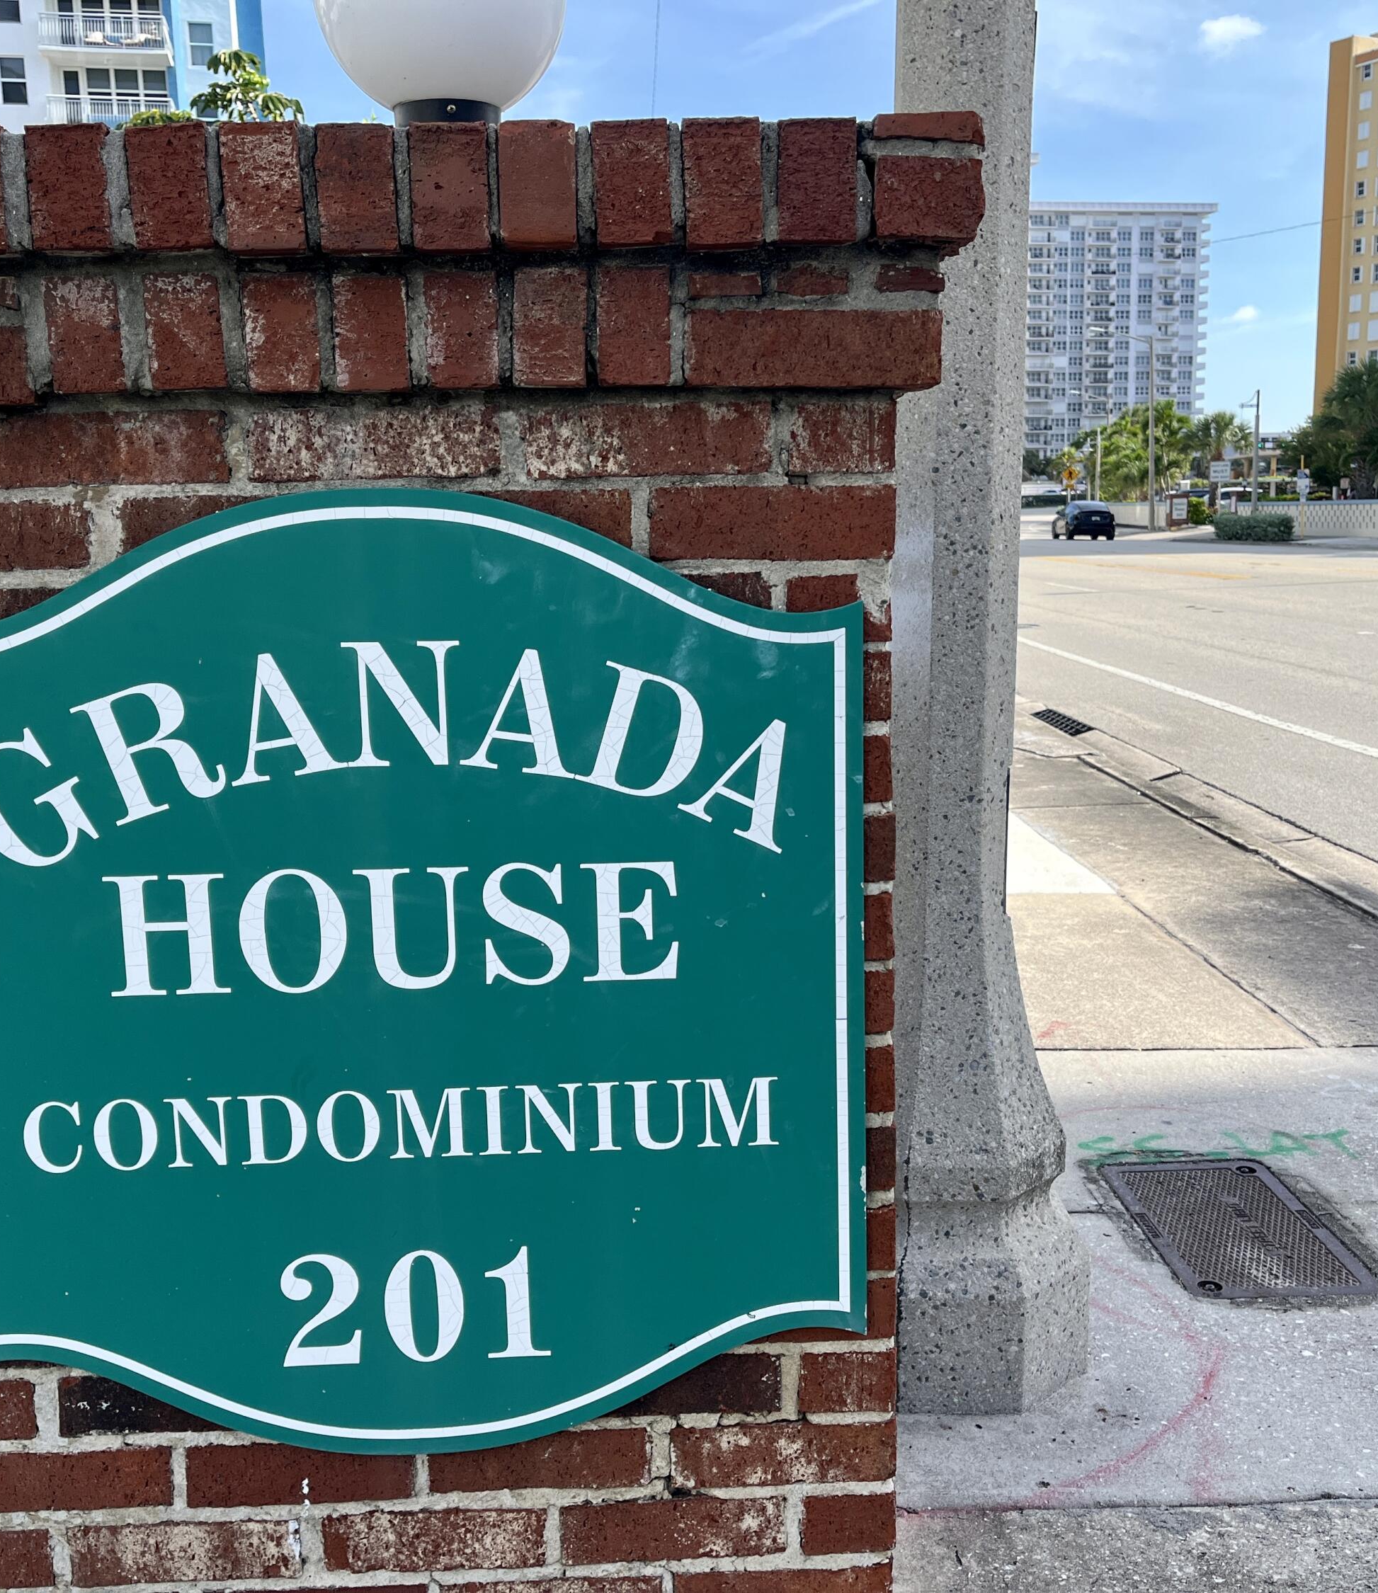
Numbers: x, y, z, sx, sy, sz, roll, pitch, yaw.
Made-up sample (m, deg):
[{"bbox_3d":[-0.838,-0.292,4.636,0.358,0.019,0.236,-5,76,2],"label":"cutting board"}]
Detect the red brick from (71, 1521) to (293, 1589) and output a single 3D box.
[{"bbox_3d":[-0.453,0.673,1.482,0.202,0.057,0.095,-2,9,-2],"label":"red brick"}]

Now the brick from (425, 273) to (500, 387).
[{"bbox_3d":[-0.179,-0.379,1.339,0.055,0.087,0.198,-2,9,-1],"label":"brick"}]

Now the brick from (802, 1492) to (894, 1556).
[{"bbox_3d":[0.144,0.644,1.542,0.084,0.057,0.195,-2,10,-1],"label":"brick"}]

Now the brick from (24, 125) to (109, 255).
[{"bbox_3d":[-0.465,-0.469,1.286,0.061,0.088,0.198,-2,9,-1],"label":"brick"}]

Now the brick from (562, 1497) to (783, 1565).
[{"bbox_3d":[-0.015,0.667,1.510,0.205,0.057,0.091,-1,10,-1],"label":"brick"}]

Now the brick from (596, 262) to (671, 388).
[{"bbox_3d":[-0.045,-0.383,1.347,0.058,0.092,0.200,-2,9,-2],"label":"brick"}]

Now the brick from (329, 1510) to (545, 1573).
[{"bbox_3d":[-0.230,0.665,1.488,0.202,0.057,0.095,-2,9,-2],"label":"brick"}]

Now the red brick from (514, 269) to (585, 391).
[{"bbox_3d":[-0.111,-0.381,1.340,0.053,0.087,0.198,-2,9,-1],"label":"red brick"}]

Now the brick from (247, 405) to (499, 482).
[{"bbox_3d":[-0.256,-0.295,1.342,0.200,0.053,0.091,-1,10,-1],"label":"brick"}]

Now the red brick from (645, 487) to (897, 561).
[{"bbox_3d":[0.067,-0.230,1.346,0.199,0.059,0.092,-2,9,-1],"label":"red brick"}]

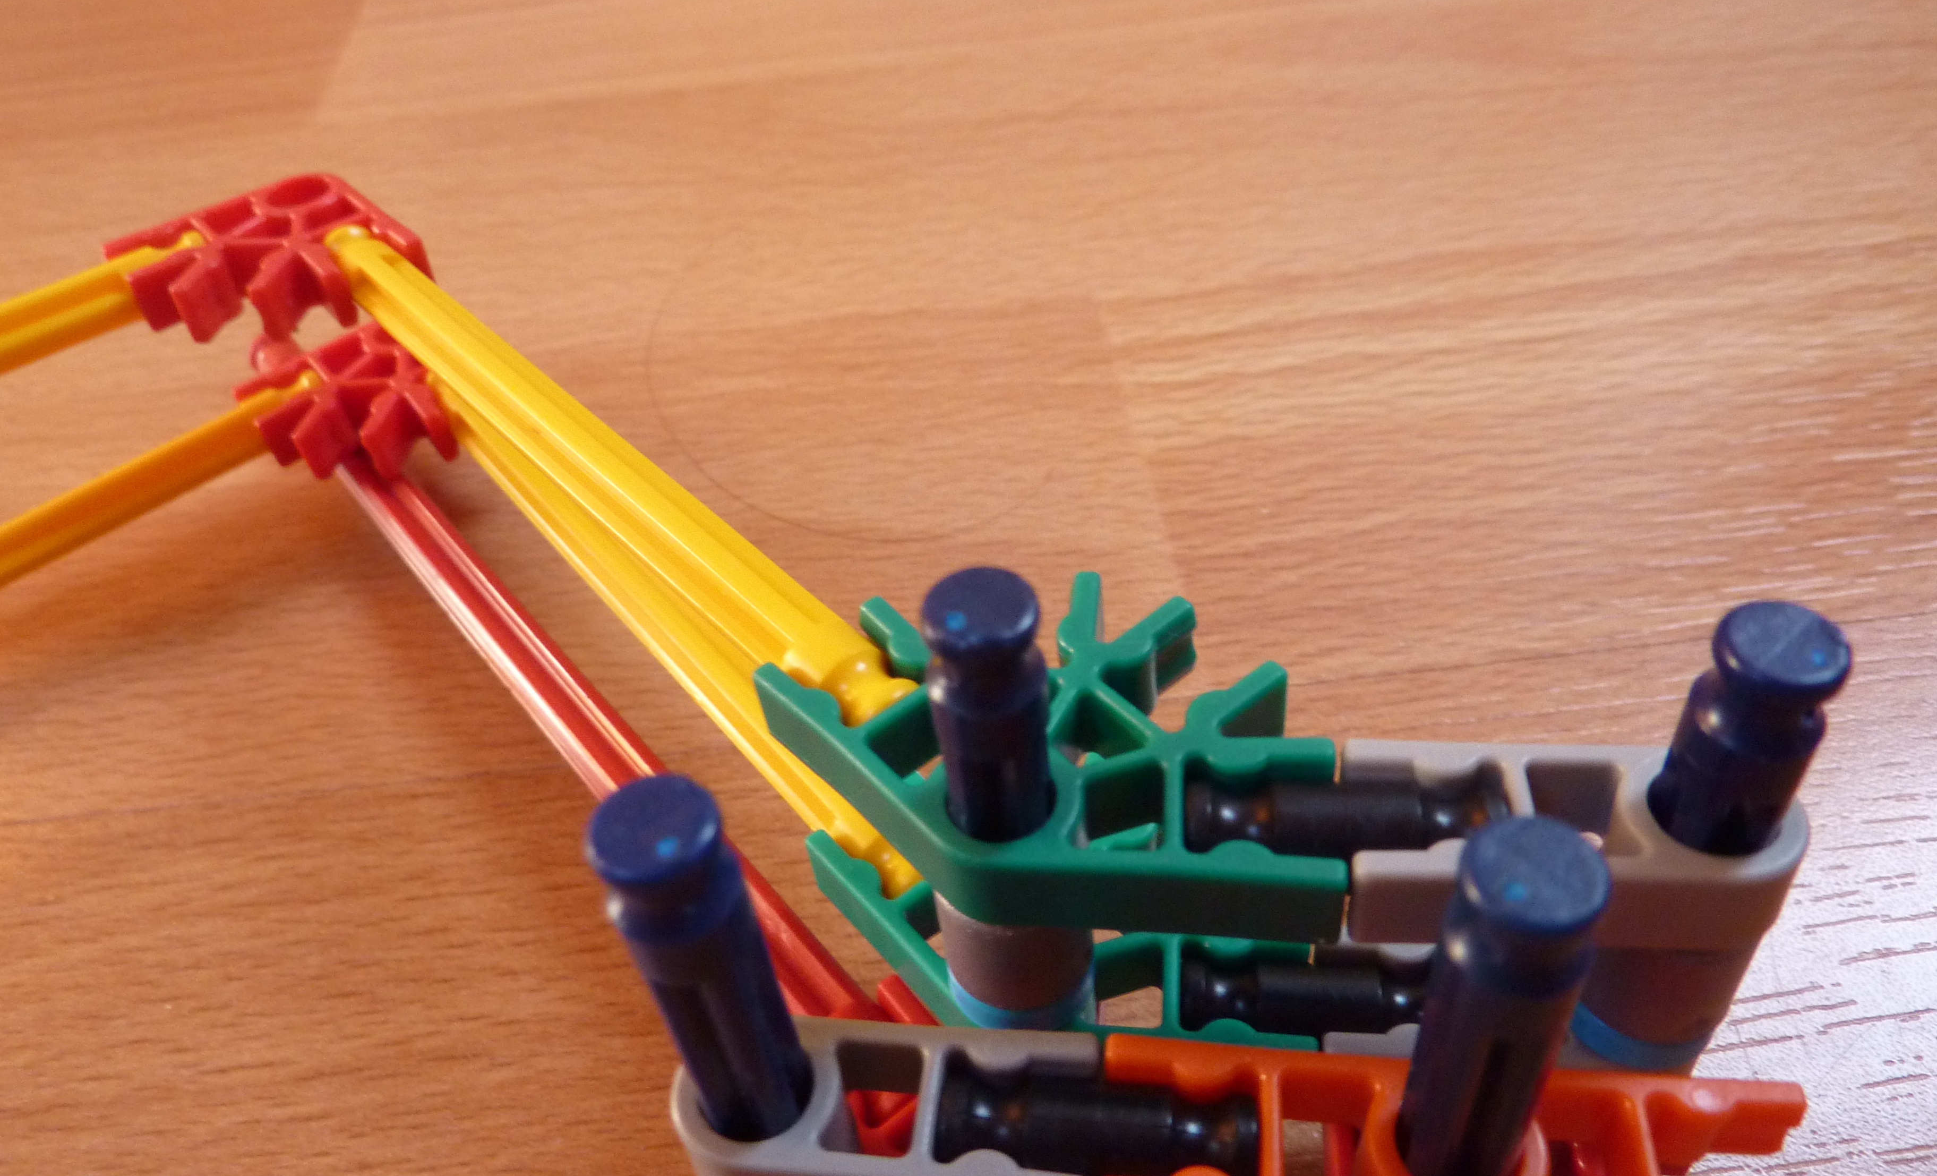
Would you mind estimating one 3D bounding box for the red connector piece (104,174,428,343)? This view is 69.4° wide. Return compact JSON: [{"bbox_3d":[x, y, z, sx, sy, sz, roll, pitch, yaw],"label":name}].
[{"bbox_3d":[-0.069,-0.032,0.139,0.023,0.006,0.023,-32,49,-24],"label":"red connector piece"}]

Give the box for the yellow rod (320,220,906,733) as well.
[{"bbox_3d":[-0.033,-0.012,0.114,0.006,0.006,0.086,-33,49,-25],"label":"yellow rod"}]

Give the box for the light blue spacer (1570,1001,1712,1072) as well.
[{"bbox_3d":[0.041,0.024,0.087,0.010,0.003,0.010,0,44,7],"label":"light blue spacer"}]

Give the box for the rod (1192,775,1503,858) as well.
[{"bbox_3d":[0.021,0.014,0.079,0.017,0.006,0.006,0,44,7],"label":"rod"}]

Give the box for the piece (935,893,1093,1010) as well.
[{"bbox_3d":[0.003,0.020,0.087,0.010,0.009,0.010,0,44,7],"label":"piece"}]

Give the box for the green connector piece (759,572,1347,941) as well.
[{"bbox_3d":[0.004,0.010,0.086,0.035,0.006,0.023,0,44,7],"label":"green connector piece"}]

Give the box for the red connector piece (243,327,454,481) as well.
[{"bbox_3d":[-0.064,-0.020,0.153,0.023,0.006,0.023,-31,48,-23],"label":"red connector piece"}]

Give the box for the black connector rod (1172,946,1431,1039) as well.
[{"bbox_3d":[0.023,0.027,0.092,0.017,0.006,0.006,0,44,7],"label":"black connector rod"}]

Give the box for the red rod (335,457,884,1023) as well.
[{"bbox_3d":[-0.048,0.001,0.137,0.006,0.006,0.130,-32,49,-24],"label":"red rod"}]

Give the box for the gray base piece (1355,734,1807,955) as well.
[{"bbox_3d":[0.033,0.014,0.078,0.023,0.006,0.009,0,44,7],"label":"gray base piece"}]

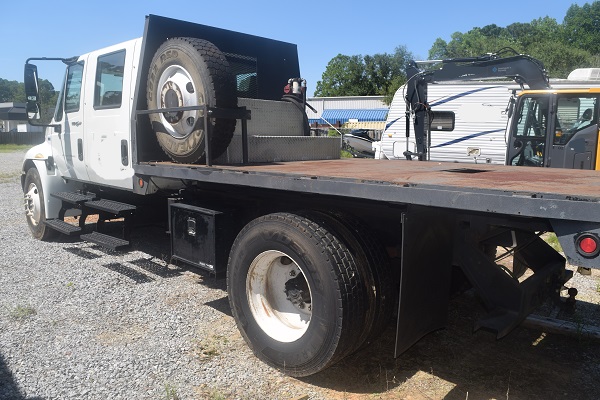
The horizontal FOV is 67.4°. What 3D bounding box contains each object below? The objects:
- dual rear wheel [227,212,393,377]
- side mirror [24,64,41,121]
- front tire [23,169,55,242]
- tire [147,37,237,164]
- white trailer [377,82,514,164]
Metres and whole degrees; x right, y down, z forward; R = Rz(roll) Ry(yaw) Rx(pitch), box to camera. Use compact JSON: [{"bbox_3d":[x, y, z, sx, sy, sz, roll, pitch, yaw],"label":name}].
[{"bbox_3d":[0.045,0.586,3.088,1.050,1.050,0.610,7,11,42],"label":"dual rear wheel"},{"bbox_3d":[-3.139,-1.265,5.269,0.110,0.620,0.170,3,9,22],"label":"side mirror"},{"bbox_3d":[-3.625,0.051,6.367,1.050,1.050,0.280,8,11,44],"label":"front tire"},{"bbox_3d":[-0.969,-0.847,3.927,1.050,1.050,0.280,8,11,43],"label":"tire"},{"bbox_3d":[6.455,-1.932,12.683,8.300,3.200,2.500,3,9,20],"label":"white trailer"}]

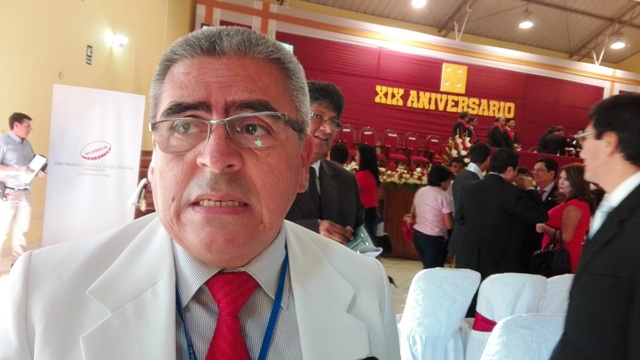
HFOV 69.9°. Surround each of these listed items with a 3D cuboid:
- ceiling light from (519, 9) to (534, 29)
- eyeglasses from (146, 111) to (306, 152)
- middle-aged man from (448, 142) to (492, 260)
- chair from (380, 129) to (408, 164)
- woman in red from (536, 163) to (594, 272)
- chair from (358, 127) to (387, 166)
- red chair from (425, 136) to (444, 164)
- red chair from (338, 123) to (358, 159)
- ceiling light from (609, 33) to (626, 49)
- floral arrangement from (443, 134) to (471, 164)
[{"bbox_3d":[4.957,-3.877,11.000,0.400,0.450,0.400,4,4,-13],"label":"ceiling light"},{"bbox_3d":[-0.093,-0.041,0.495,0.140,0.045,0.140,-5,-3,1],"label":"eyeglasses"},{"bbox_3d":[1.232,0.537,3.864,0.420,1.700,0.520,2,6,-39],"label":"middle-aged man"},{"bbox_3d":[1.647,-0.625,10.486,0.530,1.020,0.560,4,4,-13],"label":"chair"},{"bbox_3d":[1.910,0.659,3.710,0.430,1.600,0.460,4,5,-18],"label":"woman in red"},{"bbox_3d":[1.144,-0.682,10.370,0.530,1.020,0.560,4,4,-13],"label":"chair"},{"bbox_3d":[2.737,-0.526,10.736,0.530,1.020,0.560,4,4,-13],"label":"red chair"},{"bbox_3d":[0.664,-0.727,10.259,0.530,1.020,0.560,4,4,-13],"label":"red chair"},{"bbox_3d":[7.532,-3.532,11.600,0.400,0.450,0.400,4,4,-13],"label":"ceiling light"},{"bbox_3d":[2.237,-0.444,7.400,0.500,0.650,0.450,4,4,-13],"label":"floral arrangement"}]

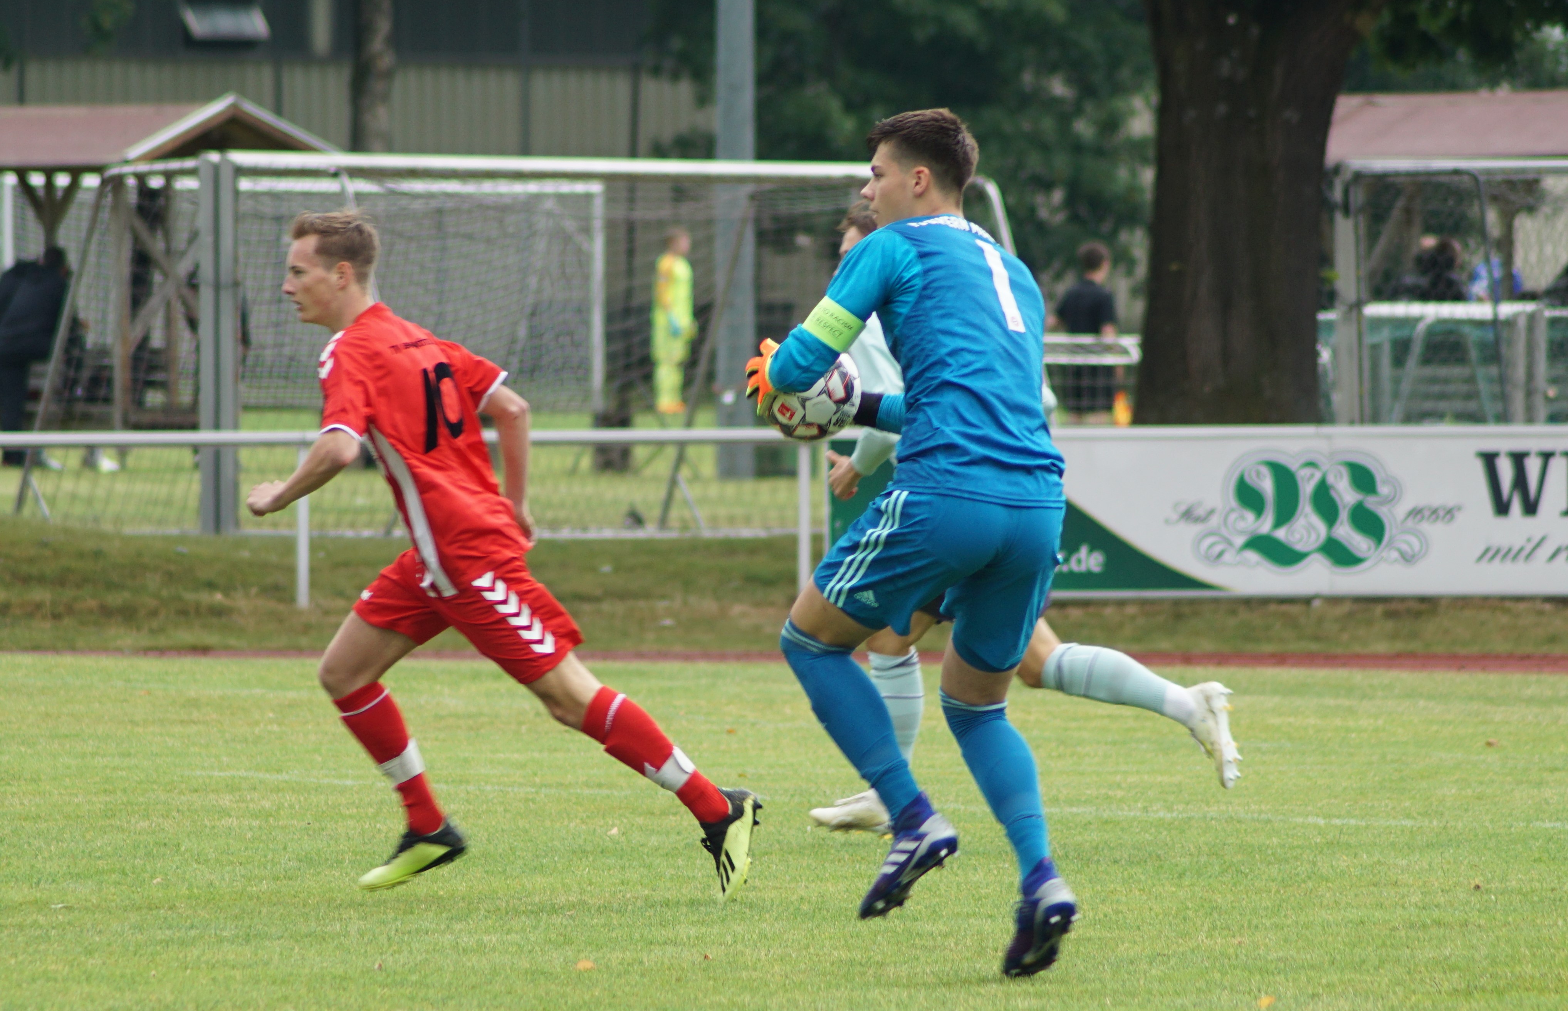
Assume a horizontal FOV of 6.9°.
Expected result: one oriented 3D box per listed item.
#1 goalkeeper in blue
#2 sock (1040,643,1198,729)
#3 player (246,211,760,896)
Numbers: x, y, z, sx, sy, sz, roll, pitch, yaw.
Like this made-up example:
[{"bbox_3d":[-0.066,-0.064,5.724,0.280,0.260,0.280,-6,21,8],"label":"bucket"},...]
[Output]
[{"bbox_3d":[0.274,0.081,28.200,0.680,1.870,0.620,1,1,40],"label":"goalkeeper in blue"},{"bbox_3d":[0.890,0.482,34.700,0.420,0.140,0.135,20,0,6],"label":"sock"},{"bbox_3d":[-0.682,0.116,31.700,1.200,1.680,0.660,0,1,29],"label":"player"}]

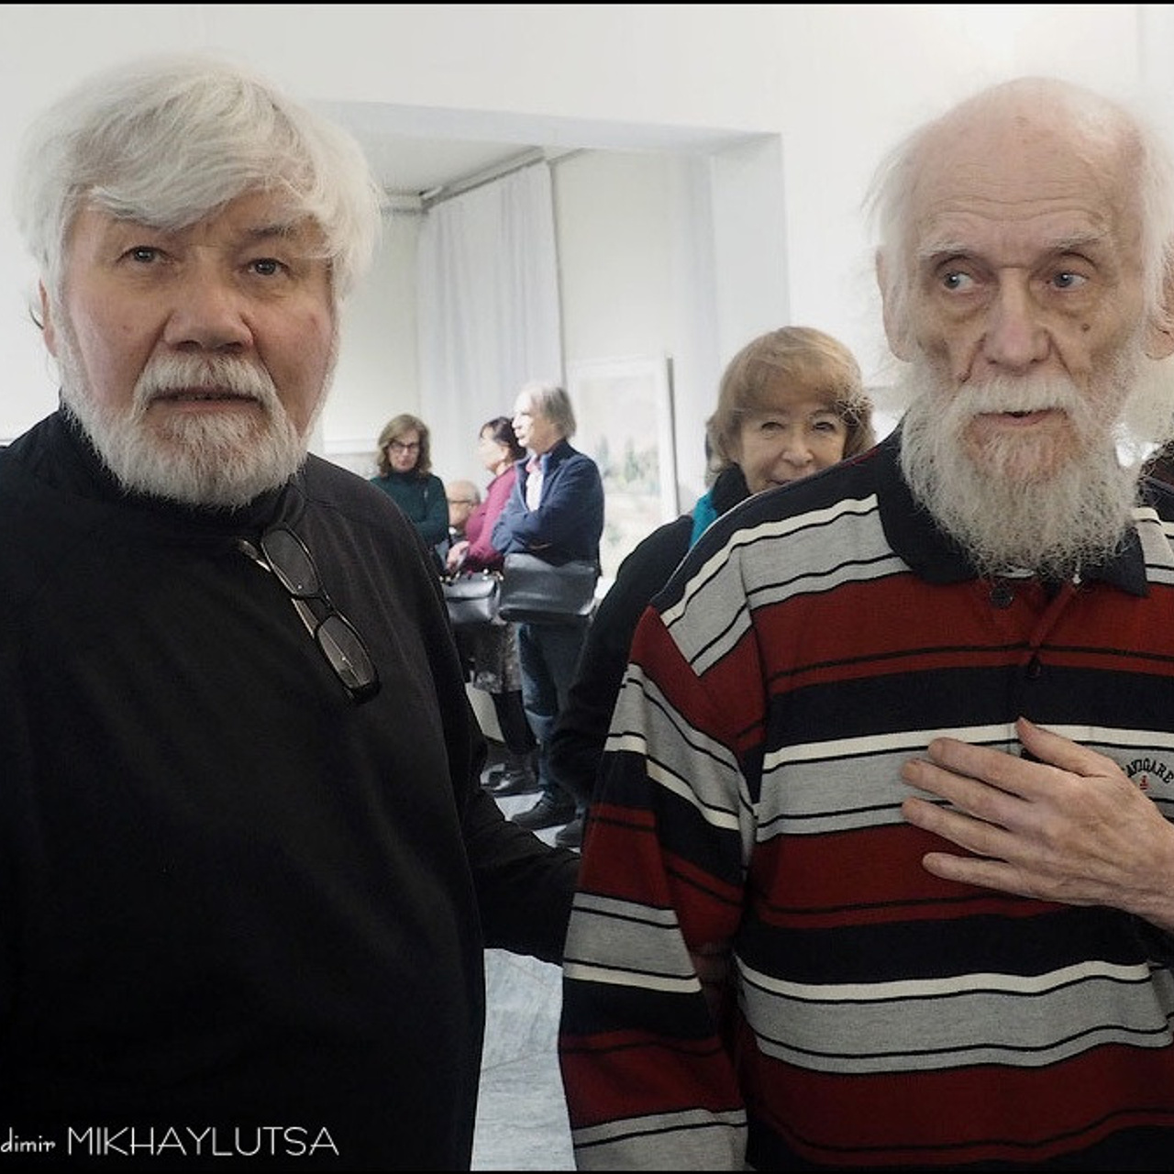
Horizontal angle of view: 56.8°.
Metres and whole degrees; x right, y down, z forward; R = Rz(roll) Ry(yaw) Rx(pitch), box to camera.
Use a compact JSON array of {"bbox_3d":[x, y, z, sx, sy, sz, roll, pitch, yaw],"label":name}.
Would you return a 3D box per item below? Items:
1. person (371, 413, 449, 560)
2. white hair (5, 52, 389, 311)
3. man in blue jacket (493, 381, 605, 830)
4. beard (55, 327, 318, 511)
[{"bbox_3d":[-0.775,0.065,4.850,0.460,1.660,0.320,-4,6,-12],"label":"person"},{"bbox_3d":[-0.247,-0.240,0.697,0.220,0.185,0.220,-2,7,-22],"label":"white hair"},{"bbox_3d":[-0.150,0.057,4.170,0.420,1.700,0.500,-8,7,-39],"label":"man in blue jacket"},{"bbox_3d":[-0.234,-0.100,0.660,0.155,0.115,0.115,-2,7,-22],"label":"beard"}]

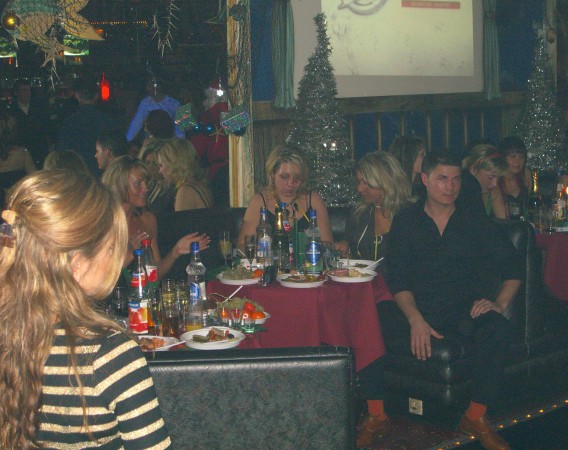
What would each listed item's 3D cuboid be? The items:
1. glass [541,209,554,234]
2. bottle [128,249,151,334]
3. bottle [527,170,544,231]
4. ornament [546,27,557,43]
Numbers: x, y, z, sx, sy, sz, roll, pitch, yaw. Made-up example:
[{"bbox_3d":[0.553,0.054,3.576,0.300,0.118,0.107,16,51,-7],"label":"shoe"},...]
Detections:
[{"bbox_3d":[1.432,-0.026,6.398,0.075,0.140,0.075,0,9,0],"label":"glass"},{"bbox_3d":[-0.525,0.240,4.264,0.072,0.303,0.072,-1,9,0],"label":"bottle"},{"bbox_3d":[1.378,-0.123,6.439,0.083,0.320,0.083,0,9,0],"label":"bottle"},{"bbox_3d":[2.044,-1.447,9.000,0.074,0.112,0.074,-1,9,0],"label":"ornament"}]

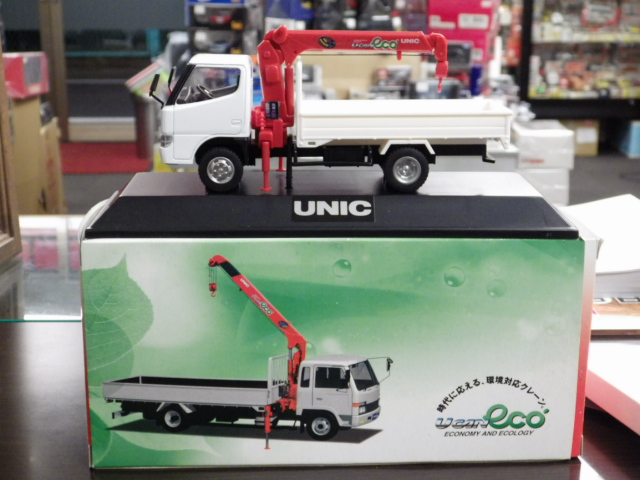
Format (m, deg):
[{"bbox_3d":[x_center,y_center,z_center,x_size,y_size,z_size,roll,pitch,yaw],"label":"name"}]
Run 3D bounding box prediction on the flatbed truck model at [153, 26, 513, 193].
[{"bbox_3d":[0.006,-0.059,0.484,0.153,0.069,0.050,0,13,0],"label":"flatbed truck model"}]

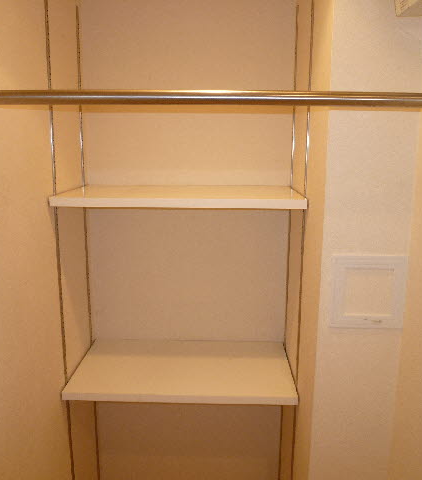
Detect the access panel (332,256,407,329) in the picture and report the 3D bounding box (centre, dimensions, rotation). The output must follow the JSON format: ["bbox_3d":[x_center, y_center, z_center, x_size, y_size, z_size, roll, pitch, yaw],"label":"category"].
[{"bbox_3d":[0.404,0.137,1.178,0.186,0.191,0.015,1,11,2],"label":"access panel"}]

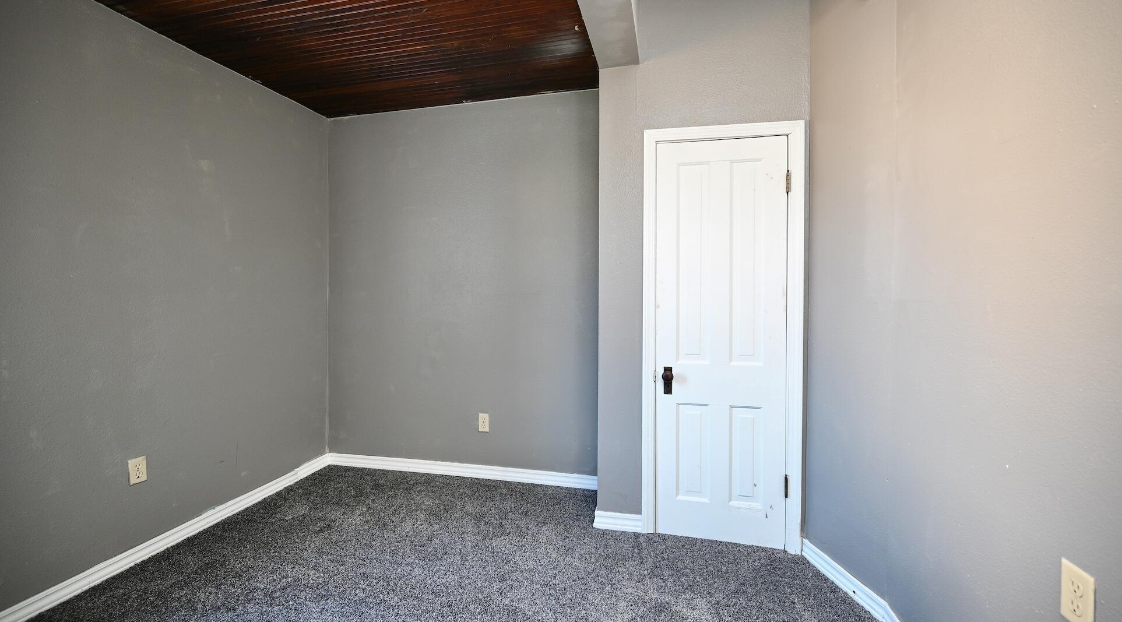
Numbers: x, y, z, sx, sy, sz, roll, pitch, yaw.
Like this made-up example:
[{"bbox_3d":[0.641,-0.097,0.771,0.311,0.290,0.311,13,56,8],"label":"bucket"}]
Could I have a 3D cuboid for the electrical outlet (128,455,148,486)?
[{"bbox_3d":[-1.909,0.720,1.970,0.010,0.114,0.070,0,0,11],"label":"electrical outlet"}]

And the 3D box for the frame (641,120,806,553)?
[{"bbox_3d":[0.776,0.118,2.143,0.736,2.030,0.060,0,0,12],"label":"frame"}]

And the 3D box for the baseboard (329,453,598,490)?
[{"bbox_3d":[-0.690,1.058,2.916,1.987,0.083,0.020,0,0,13],"label":"baseboard"}]

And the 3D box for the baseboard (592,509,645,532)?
[{"bbox_3d":[0.293,1.078,2.244,0.245,0.090,0.020,0,0,12],"label":"baseboard"}]

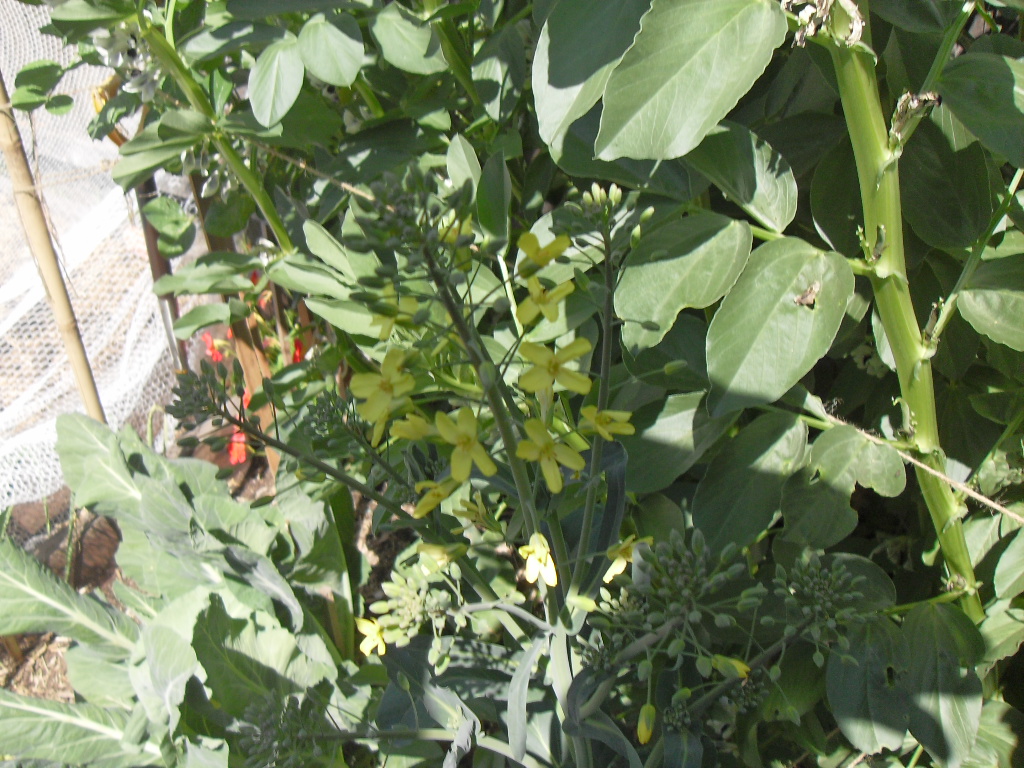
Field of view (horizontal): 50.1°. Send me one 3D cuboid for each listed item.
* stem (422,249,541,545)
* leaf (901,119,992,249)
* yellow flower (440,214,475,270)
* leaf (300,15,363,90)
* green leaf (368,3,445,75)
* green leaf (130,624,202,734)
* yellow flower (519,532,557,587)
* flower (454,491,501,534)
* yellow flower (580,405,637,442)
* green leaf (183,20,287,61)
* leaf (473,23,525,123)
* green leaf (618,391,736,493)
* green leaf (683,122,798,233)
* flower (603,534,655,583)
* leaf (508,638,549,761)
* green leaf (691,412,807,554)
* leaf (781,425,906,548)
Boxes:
[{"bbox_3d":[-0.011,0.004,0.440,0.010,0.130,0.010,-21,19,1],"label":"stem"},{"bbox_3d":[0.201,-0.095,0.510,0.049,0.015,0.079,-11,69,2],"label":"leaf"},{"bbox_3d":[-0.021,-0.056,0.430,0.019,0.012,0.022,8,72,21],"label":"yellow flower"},{"bbox_3d":[-0.092,-0.171,0.560,0.031,0.009,0.043,-19,65,-2],"label":"leaf"},{"bbox_3d":[-0.059,-0.196,0.620,0.039,0.015,0.062,-30,65,-11],"label":"green leaf"},{"bbox_3d":[-0.189,0.162,0.600,0.039,0.020,0.059,-7,66,-20],"label":"green leaf"},{"bbox_3d":[0.010,0.071,0.445,0.018,0.020,0.018,-2,37,-2],"label":"yellow flower"},{"bbox_3d":[-0.013,0.048,0.405,0.014,0.013,0.015,-44,38,8],"label":"flower"},{"bbox_3d":[0.039,0.016,0.440,0.021,0.018,0.015,-9,15,-39],"label":"yellow flower"},{"bbox_3d":[-0.185,-0.228,0.730,0.071,0.018,0.042,-12,41,-5],"label":"green leaf"},{"bbox_3d":[-0.008,-0.191,0.670,0.034,0.060,0.017,2,6,-5],"label":"leaf"},{"bbox_3d":[0.071,0.025,0.475,0.064,0.013,0.038,-35,66,-7],"label":"green leaf"},{"bbox_3d":[0.091,-0.083,0.440,0.059,0.017,0.032,37,75,20],"label":"green leaf"},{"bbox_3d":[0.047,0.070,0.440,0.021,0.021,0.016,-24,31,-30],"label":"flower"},{"bbox_3d":[0.006,0.127,0.440,0.009,0.048,0.012,8,-9,19],"label":"leaf"},{"bbox_3d":[0.102,0.043,0.470,0.039,0.013,0.074,38,77,22],"label":"green leaf"},{"bbox_3d":[0.151,0.047,0.500,0.050,0.067,0.016,37,9,7],"label":"leaf"}]

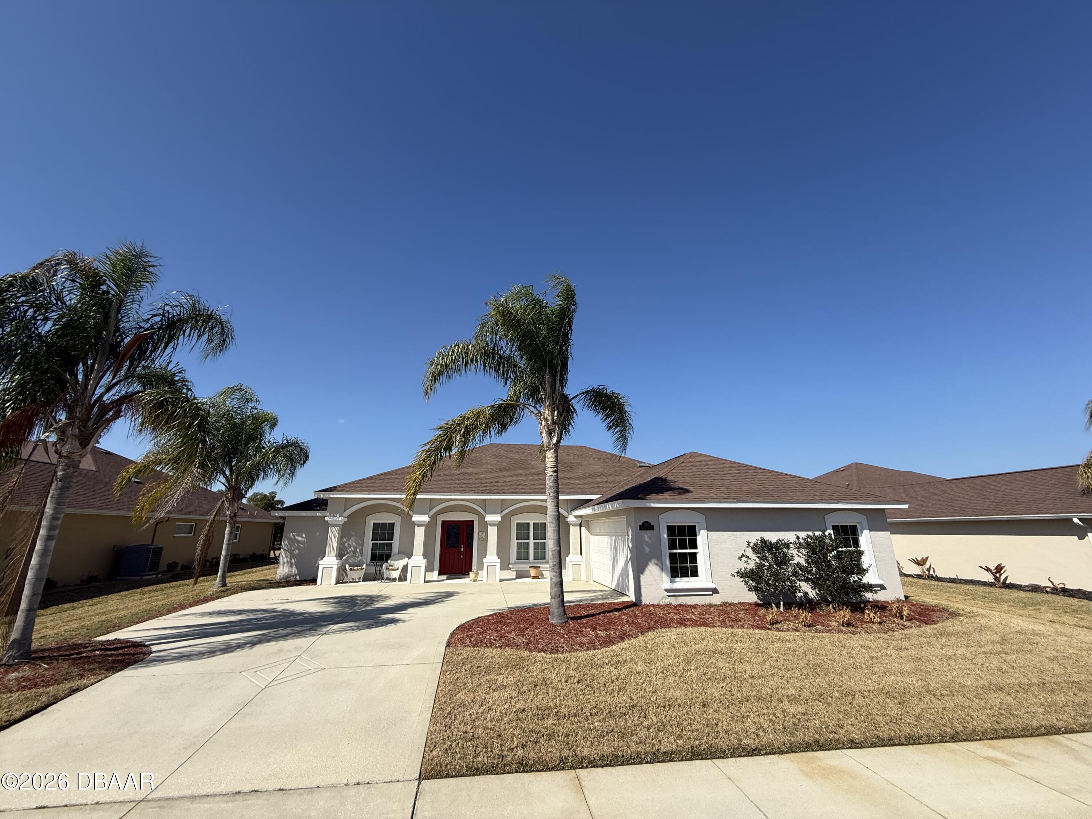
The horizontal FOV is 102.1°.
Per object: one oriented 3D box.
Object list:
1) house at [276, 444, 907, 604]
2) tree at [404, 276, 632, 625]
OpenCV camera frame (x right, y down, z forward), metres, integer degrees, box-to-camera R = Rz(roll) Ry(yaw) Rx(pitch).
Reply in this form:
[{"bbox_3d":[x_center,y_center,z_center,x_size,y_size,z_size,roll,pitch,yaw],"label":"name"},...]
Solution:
[{"bbox_3d":[-0.534,4.167,19.613,20.250,6.180,16.450,2,-16,-8],"label":"house"},{"bbox_3d":[-0.462,0.484,10.082,4.950,8.080,4.400,2,-16,-8],"label":"tree"}]

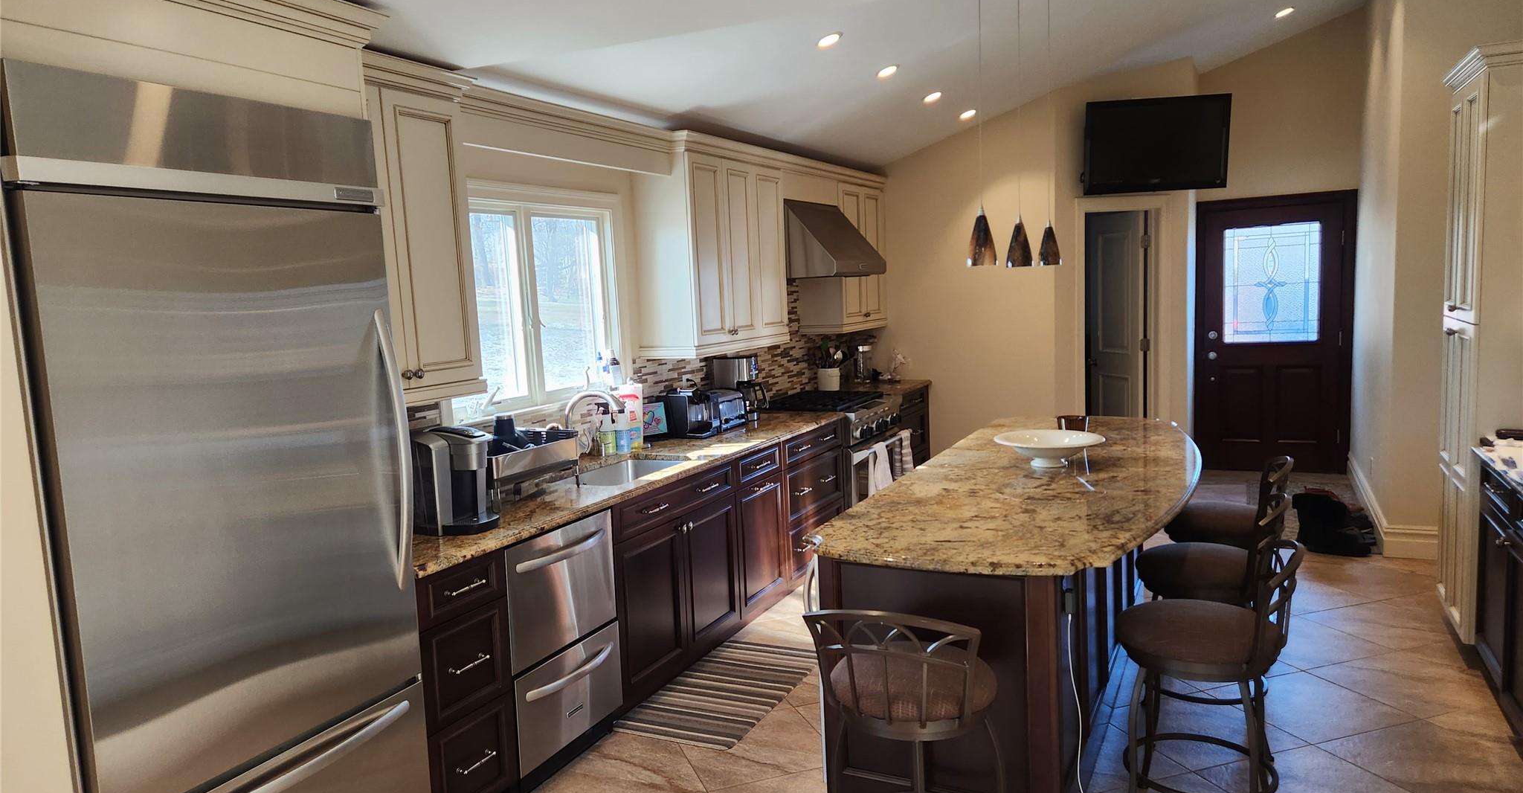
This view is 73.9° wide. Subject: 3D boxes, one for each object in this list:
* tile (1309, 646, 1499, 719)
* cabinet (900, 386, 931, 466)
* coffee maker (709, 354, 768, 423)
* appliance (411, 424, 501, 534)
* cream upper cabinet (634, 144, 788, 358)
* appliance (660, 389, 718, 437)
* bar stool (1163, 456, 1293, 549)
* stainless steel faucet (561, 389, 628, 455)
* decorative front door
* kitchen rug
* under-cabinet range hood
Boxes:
[{"bbox_3d":[2.559,1.135,4.002,0.507,0.010,0.507,-5,7,-20],"label":"tile"},{"bbox_3d":[0.771,0.411,7.241,0.630,0.880,0.900,1,7,25],"label":"cabinet"},{"bbox_3d":[-0.117,-0.038,5.583,0.320,0.370,0.200,1,7,25],"label":"coffee maker"},{"bbox_3d":[-1.086,0.284,3.531,0.335,0.350,0.230,1,7,25],"label":"appliance"},{"bbox_3d":[-0.241,-0.808,5.609,0.370,1.090,1.160,1,7,25],"label":"cream upper cabinet"},{"bbox_3d":[-0.375,0.083,5.452,0.250,0.250,0.210,1,7,25],"label":"appliance"},{"bbox_3d":[1.944,0.687,4.234,0.500,0.880,0.450,1,7,25],"label":"bar stool"},{"bbox_3d":[-0.735,0.156,4.467,0.280,0.360,0.100,-1,7,15],"label":"stainless steel faucet"},{"bbox_3d":[3.946,-0.469,7.831,1.082,2.124,0.080,1,7,26],"label":"decorative front door"},{"bbox_3d":[-0.112,1.213,4.199,0.505,0.010,1.020,1,7,25],"label":"kitchen rug"},{"bbox_3d":[0.318,-0.963,6.245,0.640,0.455,0.890,1,7,25],"label":"under-cabinet range hood"}]

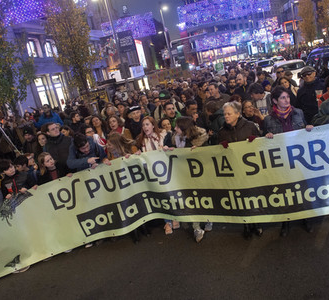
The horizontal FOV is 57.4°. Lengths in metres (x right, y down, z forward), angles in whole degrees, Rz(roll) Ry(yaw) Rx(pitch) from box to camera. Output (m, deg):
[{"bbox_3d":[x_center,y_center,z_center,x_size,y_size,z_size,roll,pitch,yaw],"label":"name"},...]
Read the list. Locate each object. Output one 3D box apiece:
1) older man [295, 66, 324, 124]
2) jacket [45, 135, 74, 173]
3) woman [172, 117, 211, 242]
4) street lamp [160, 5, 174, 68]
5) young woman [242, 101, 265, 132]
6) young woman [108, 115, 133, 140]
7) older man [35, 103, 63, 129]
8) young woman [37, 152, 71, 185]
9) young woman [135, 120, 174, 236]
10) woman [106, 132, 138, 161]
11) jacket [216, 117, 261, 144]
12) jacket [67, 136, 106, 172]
[{"bbox_3d":[2.378,-0.409,4.715,0.540,1.780,0.360,-10,11,11],"label":"older man"},{"bbox_3d":[-1.468,0.172,4.371,0.540,0.760,0.340,-15,11,-16],"label":"jacket"},{"bbox_3d":[0.364,0.366,3.791,0.520,1.580,0.480,0,19,38],"label":"woman"},{"bbox_3d":[0.815,-13.482,38.958,1.500,9.363,0.450,-8,16,14],"label":"street lamp"},{"bbox_3d":[1.319,0.109,4.146,0.480,1.570,0.360,-14,11,-11],"label":"young woman"},{"bbox_3d":[-0.643,0.246,4.894,0.480,1.640,0.350,-7,16,17],"label":"young woman"},{"bbox_3d":[-2.781,-0.288,7.845,0.620,1.820,0.400,-12,15,0],"label":"older man"},{"bbox_3d":[-1.392,0.733,4.083,0.440,1.430,0.320,-16,11,-19],"label":"young woman"},{"bbox_3d":[-0.096,0.366,4.108,0.500,1.600,0.450,-9,15,12],"label":"young woman"},{"bbox_3d":[-0.459,0.488,4.140,0.480,1.500,0.500,-2,18,34],"label":"woman"},{"bbox_3d":[0.924,0.020,3.535,0.540,0.700,0.420,-5,17,25],"label":"jacket"},{"bbox_3d":[-0.969,0.176,4.013,0.580,0.680,0.460,-15,11,-16],"label":"jacket"}]

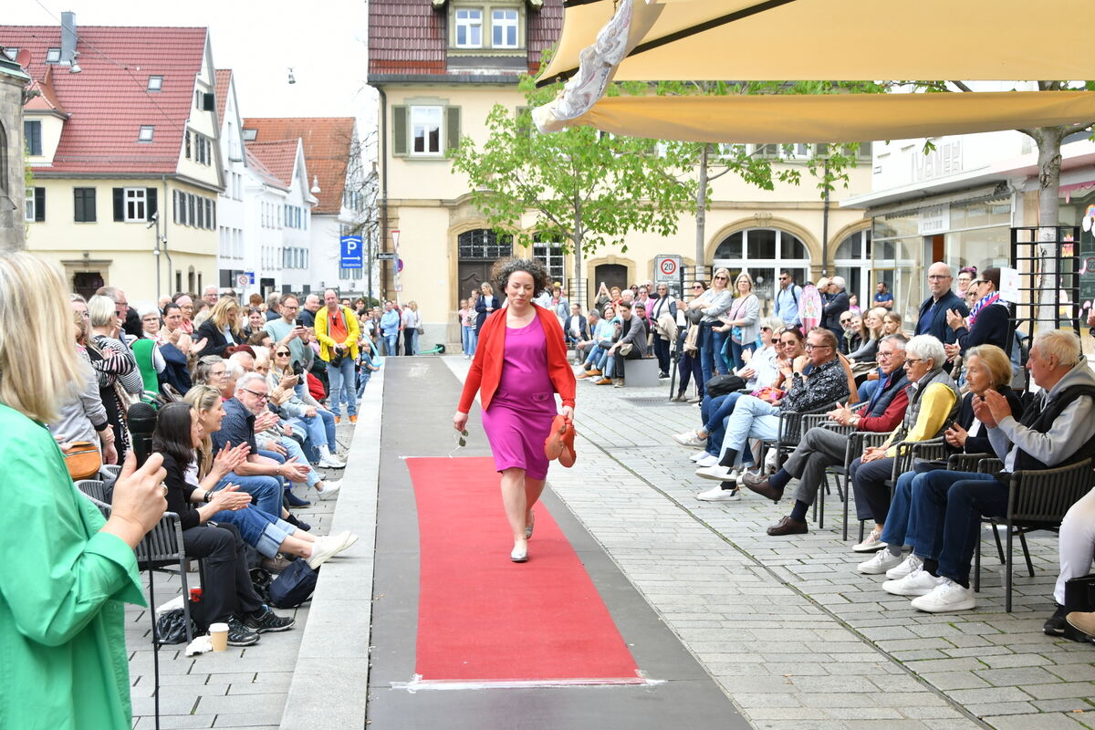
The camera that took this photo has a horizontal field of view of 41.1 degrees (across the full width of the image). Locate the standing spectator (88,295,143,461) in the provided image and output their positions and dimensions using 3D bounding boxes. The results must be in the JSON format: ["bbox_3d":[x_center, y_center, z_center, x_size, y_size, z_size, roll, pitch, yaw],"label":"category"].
[{"bbox_3d":[-2.865,0.345,9.742,0.380,1.620,0.500,-2,4,-35],"label":"standing spectator"}]

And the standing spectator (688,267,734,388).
[{"bbox_3d":[2.087,-0.343,18.245,0.500,1.740,0.400,3,4,45],"label":"standing spectator"}]

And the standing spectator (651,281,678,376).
[{"bbox_3d":[2.008,-0.583,25.242,0.520,1.640,0.360,1,3,23],"label":"standing spectator"}]

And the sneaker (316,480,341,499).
[{"bbox_3d":[-1.722,0.991,11.700,0.275,0.115,0.100,-33,0,-6],"label":"sneaker"}]

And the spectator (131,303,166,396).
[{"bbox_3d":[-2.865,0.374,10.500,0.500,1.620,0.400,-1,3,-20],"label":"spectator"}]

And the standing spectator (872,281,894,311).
[{"bbox_3d":[8.412,-1.179,36.456,0.550,1.770,0.380,2,3,27],"label":"standing spectator"}]

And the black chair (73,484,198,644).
[{"bbox_3d":[-2.039,0.946,7.341,0.600,0.780,0.580,0,3,-5],"label":"black chair"}]

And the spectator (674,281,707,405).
[{"bbox_3d":[2.049,-0.354,20.459,0.480,1.650,0.500,-1,3,-30],"label":"spectator"}]

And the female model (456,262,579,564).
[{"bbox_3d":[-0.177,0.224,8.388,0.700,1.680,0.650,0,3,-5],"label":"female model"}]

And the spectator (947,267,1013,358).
[{"bbox_3d":[3.292,0.101,11.100,0.520,1.680,0.500,1,3,13],"label":"spectator"}]

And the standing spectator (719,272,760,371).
[{"bbox_3d":[2.265,-0.247,17.300,0.520,1.680,0.450,2,4,37],"label":"standing spectator"}]

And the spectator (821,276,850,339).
[{"bbox_3d":[4.214,-0.427,21.345,0.380,1.730,0.520,0,3,9],"label":"spectator"}]

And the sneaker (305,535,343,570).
[{"bbox_3d":[-1.192,0.984,7.930,0.285,0.120,0.100,-36,0,-2],"label":"sneaker"}]

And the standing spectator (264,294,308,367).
[{"bbox_3d":[-2.417,0.220,13.500,0.550,1.730,0.520,3,4,44],"label":"standing spectator"}]

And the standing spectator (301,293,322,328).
[{"bbox_3d":[-3.137,-0.110,19.258,0.360,1.680,0.520,2,3,34],"label":"standing spectator"}]

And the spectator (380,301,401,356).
[{"bbox_3d":[-4.151,-0.768,38.500,0.520,1.760,0.380,-1,3,-12],"label":"spectator"}]

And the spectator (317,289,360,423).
[{"bbox_3d":[-2.740,-0.113,19.100,0.600,1.760,0.420,0,3,-6],"label":"spectator"}]

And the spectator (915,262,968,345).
[{"bbox_3d":[3.048,0.073,11.345,0.520,1.730,0.360,2,4,36],"label":"spectator"}]

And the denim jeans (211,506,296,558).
[{"bbox_3d":[-1.656,0.856,7.850,0.680,0.400,0.420,0,3,6],"label":"denim jeans"}]

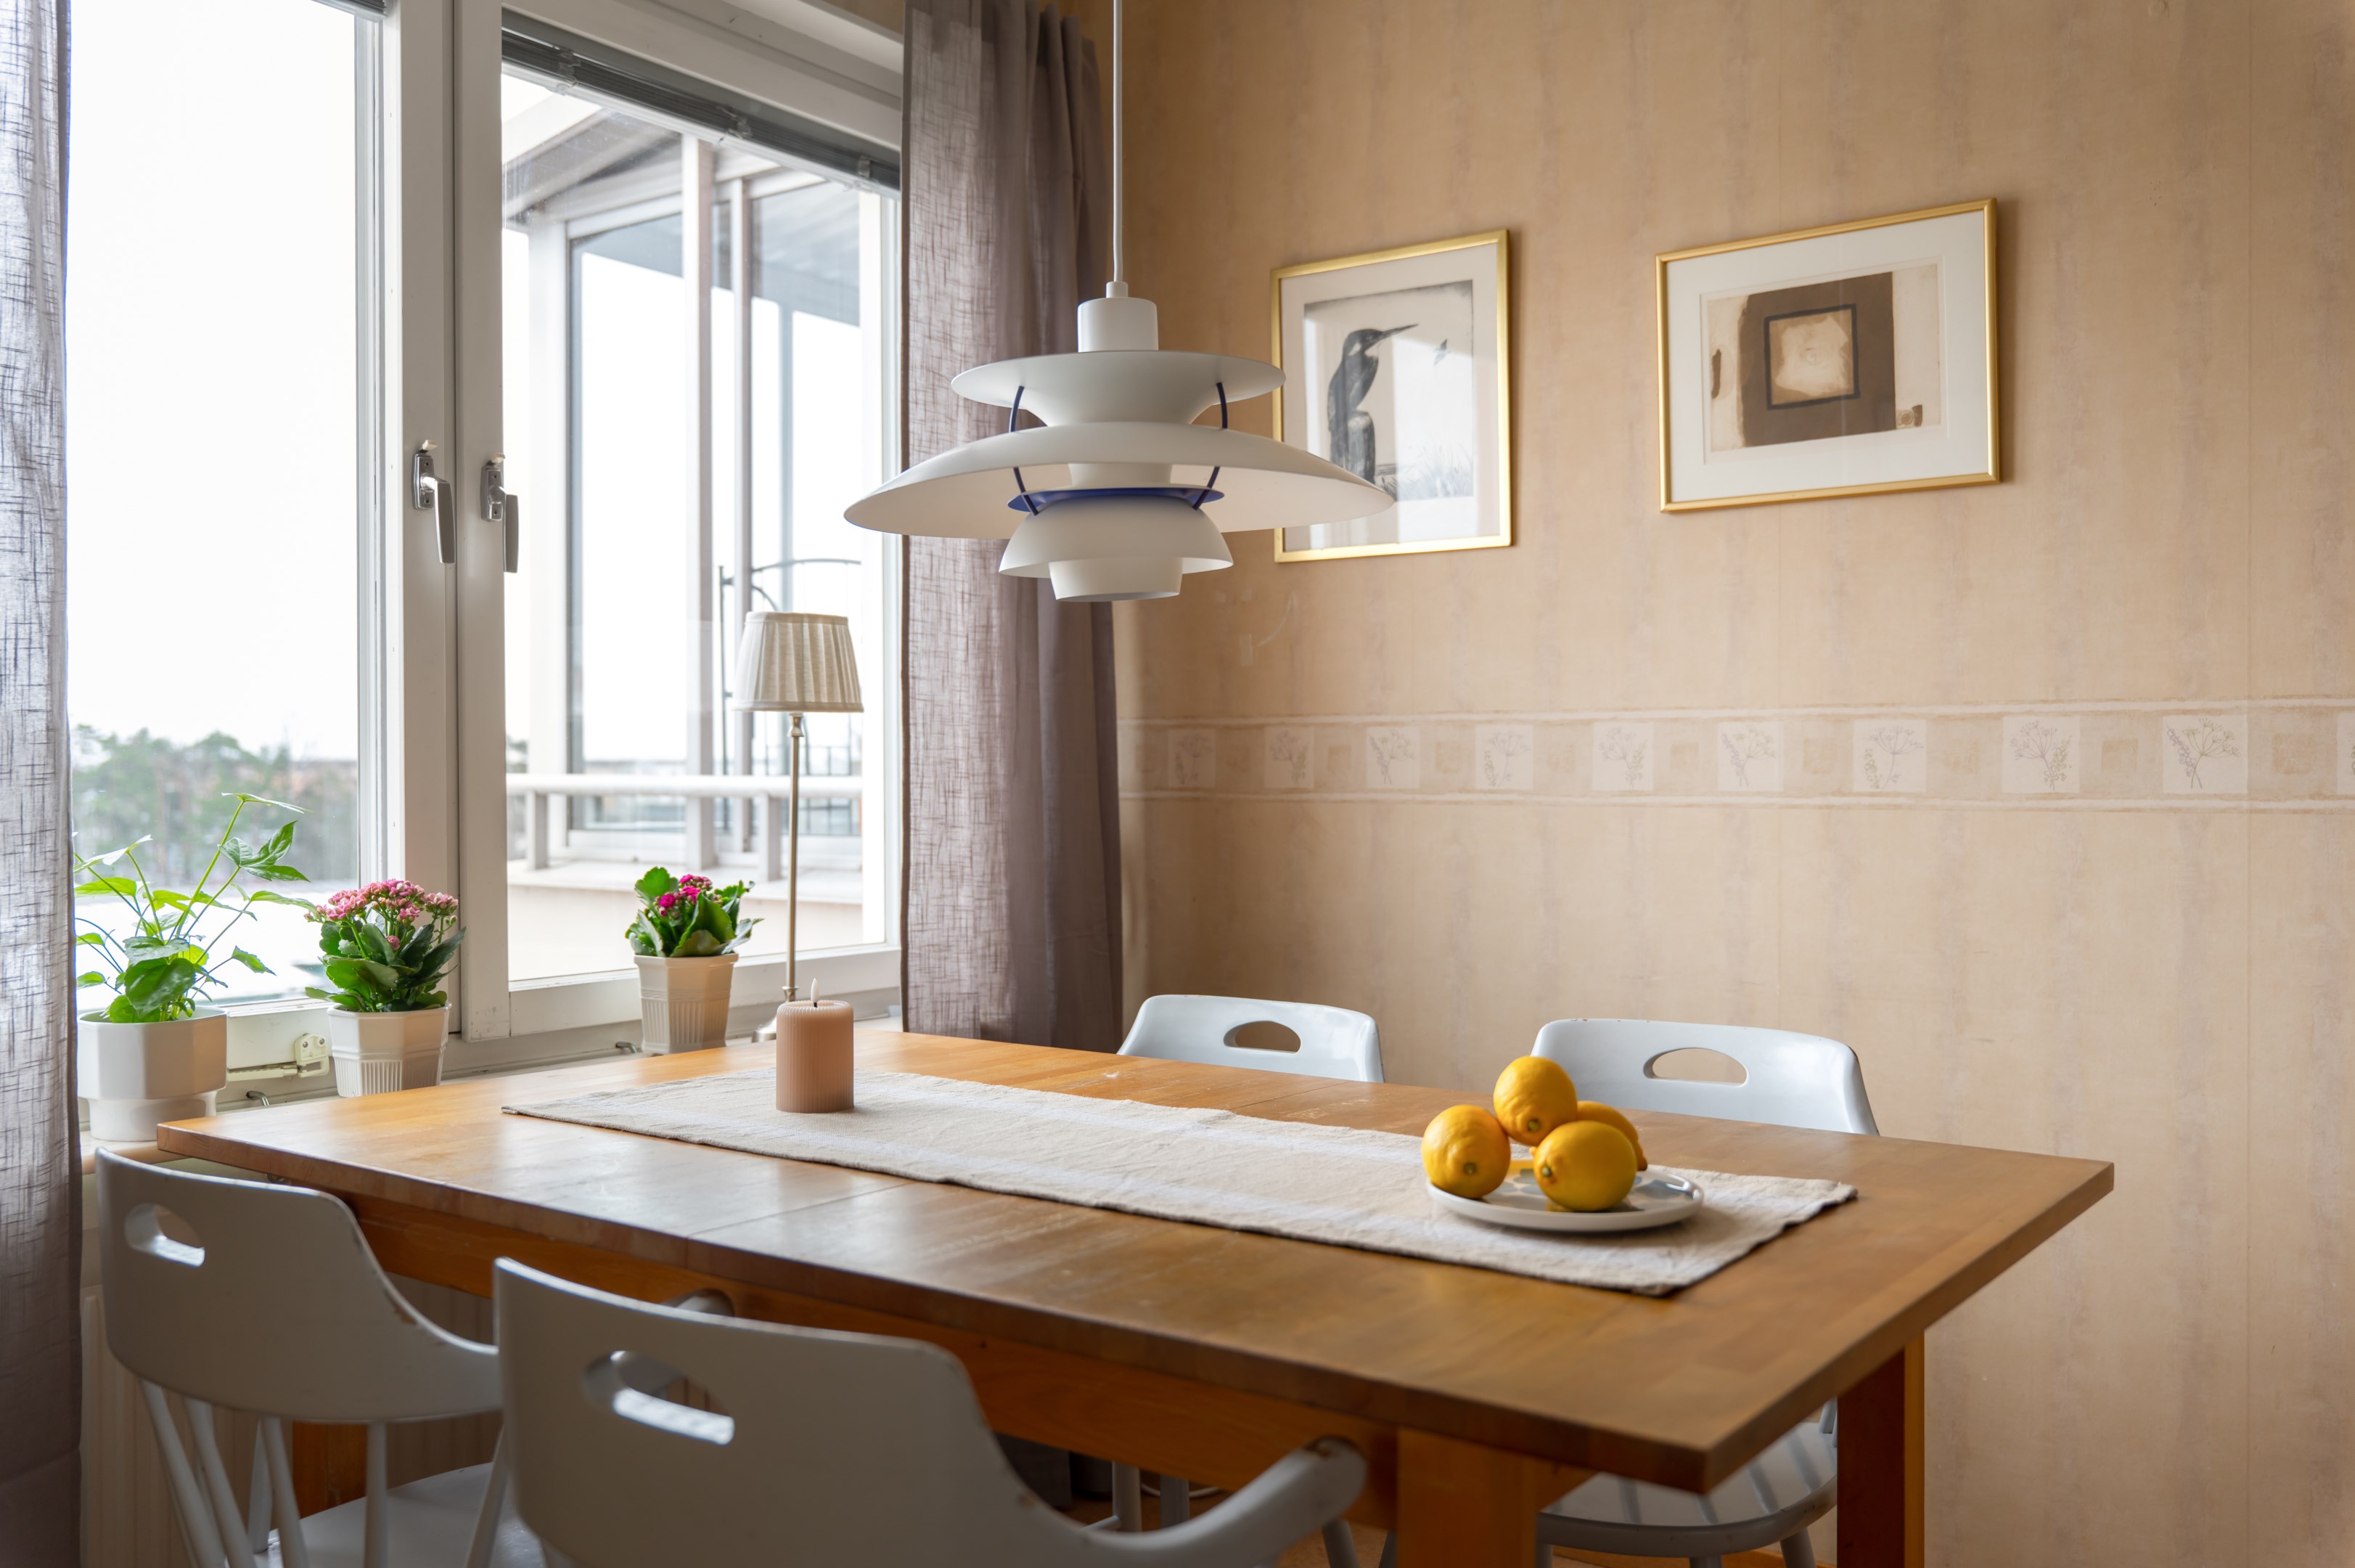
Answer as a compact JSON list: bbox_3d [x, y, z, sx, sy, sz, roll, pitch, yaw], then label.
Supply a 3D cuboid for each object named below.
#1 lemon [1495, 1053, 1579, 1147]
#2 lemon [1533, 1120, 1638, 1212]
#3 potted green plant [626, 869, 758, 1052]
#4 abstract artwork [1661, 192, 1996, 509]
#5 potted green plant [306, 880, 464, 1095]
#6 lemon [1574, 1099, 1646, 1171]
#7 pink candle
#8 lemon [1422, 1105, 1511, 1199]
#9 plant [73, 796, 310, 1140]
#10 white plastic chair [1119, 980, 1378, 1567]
[{"bbox_3d":[0.276,0.243,1.505,0.064,0.065,0.078,0,0,-3],"label":"lemon"},{"bbox_3d":[0.298,0.277,1.433,0.080,0.066,0.066,0,0,-32],"label":"lemon"},{"bbox_3d":[-0.638,0.231,2.577,0.163,0.237,0.165,0,0,35],"label":"potted green plant"},{"bbox_3d":[0.811,-0.530,2.471,0.422,0.339,0.020,0,0,35],"label":"abstract artwork"},{"bbox_3d":[-0.895,0.229,2.215,0.170,0.241,0.172,0,0,35],"label":"potted green plant"},{"bbox_3d":[0.328,0.281,1.535,0.079,0.065,0.065,0,0,41],"label":"lemon"},{"bbox_3d":[-0.362,0.270,1.963,0.076,0.101,0.076,0,0,0],"label":"pink candle"},{"bbox_3d":[0.220,0.278,1.488,0.066,0.067,0.078,0,0,-3],"label":"lemon"},{"bbox_3d":[-1.014,0.181,1.985,0.240,0.338,0.260,0,0,35],"label":"plant"},{"bbox_3d":[-0.034,0.667,2.296,0.530,0.788,0.530,0,0,37],"label":"white plastic chair"}]

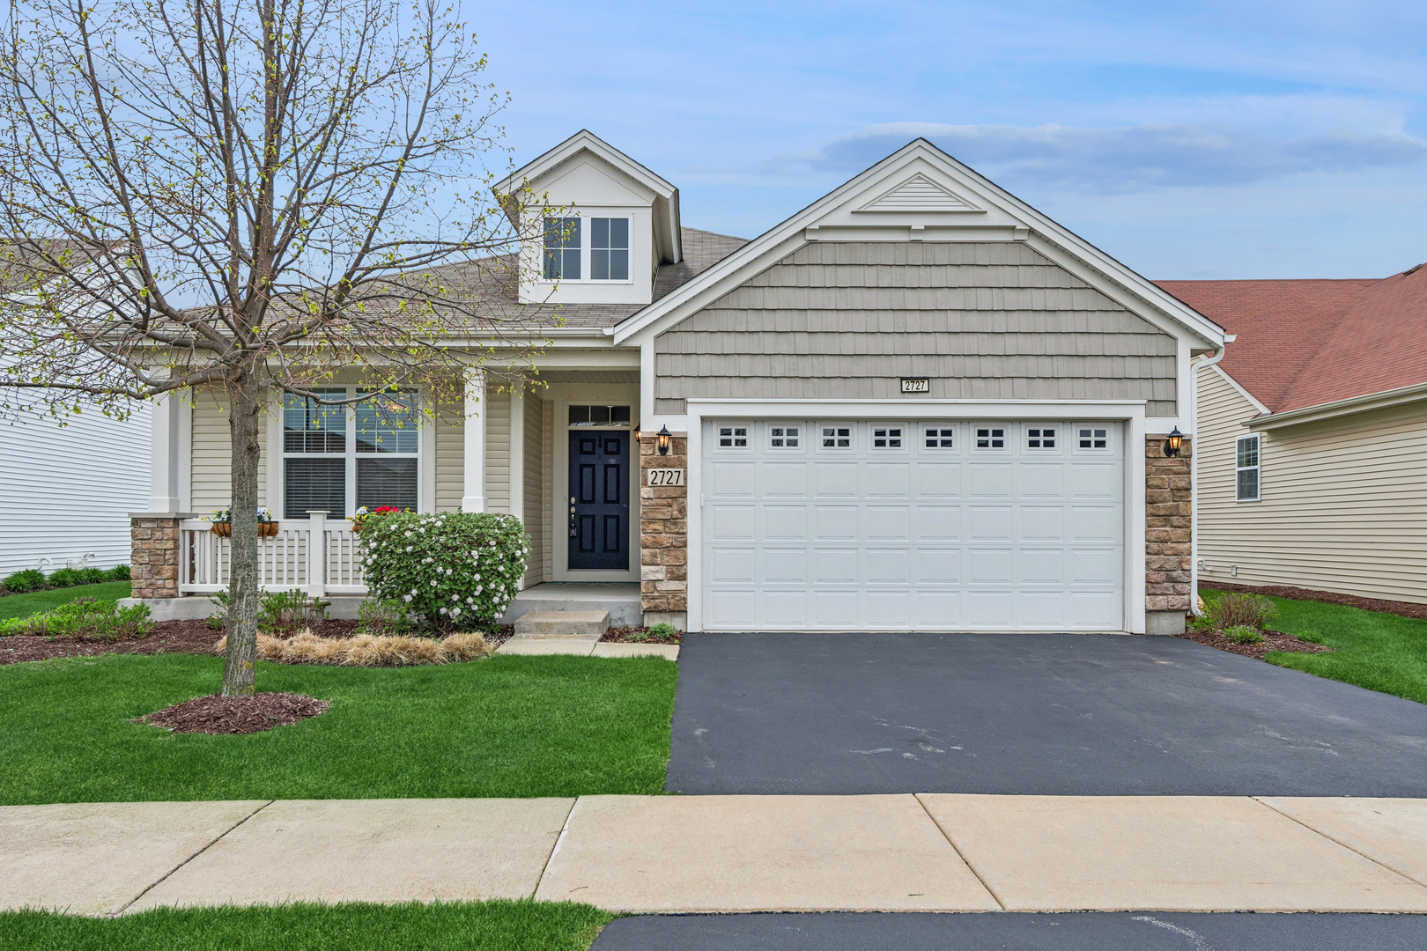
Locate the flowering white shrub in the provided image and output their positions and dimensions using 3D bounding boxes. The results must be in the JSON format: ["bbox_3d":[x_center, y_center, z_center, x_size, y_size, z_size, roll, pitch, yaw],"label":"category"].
[{"bbox_3d":[-2.980,1.050,10.550,1.850,1.320,1.600,0,-1,0],"label":"flowering white shrub"}]

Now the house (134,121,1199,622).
[{"bbox_3d":[-0.800,-1.250,17.600,13.100,6.500,14.200,0,-1,0],"label":"house"}]

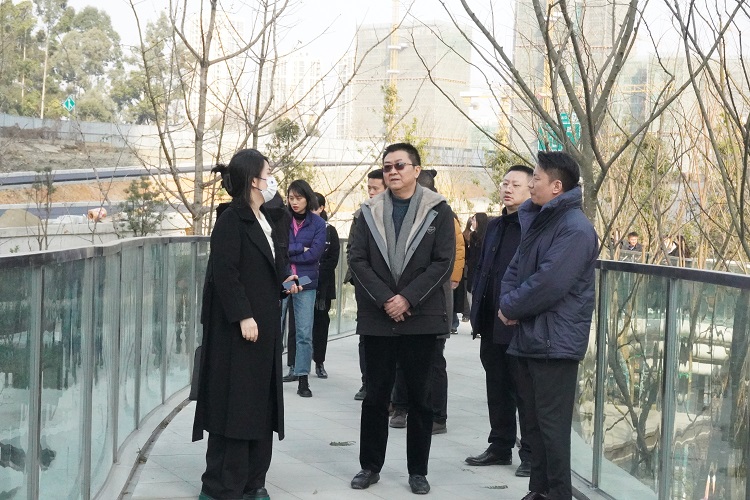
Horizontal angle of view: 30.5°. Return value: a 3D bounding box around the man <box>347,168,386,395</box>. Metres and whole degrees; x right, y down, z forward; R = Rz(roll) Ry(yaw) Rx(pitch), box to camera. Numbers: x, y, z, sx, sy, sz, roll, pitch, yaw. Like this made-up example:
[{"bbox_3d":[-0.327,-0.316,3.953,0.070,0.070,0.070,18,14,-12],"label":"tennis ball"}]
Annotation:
[{"bbox_3d":[0.011,0.260,10.500,0.530,1.750,0.380,1,1,37],"label":"man"}]

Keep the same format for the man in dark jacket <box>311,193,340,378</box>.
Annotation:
[{"bbox_3d":[-0.513,0.310,11.850,0.500,1.630,0.370,1,1,37],"label":"man in dark jacket"}]

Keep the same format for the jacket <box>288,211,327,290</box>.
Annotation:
[{"bbox_3d":[-0.556,0.004,10.550,0.470,0.620,0.340,1,1,30],"label":"jacket"}]

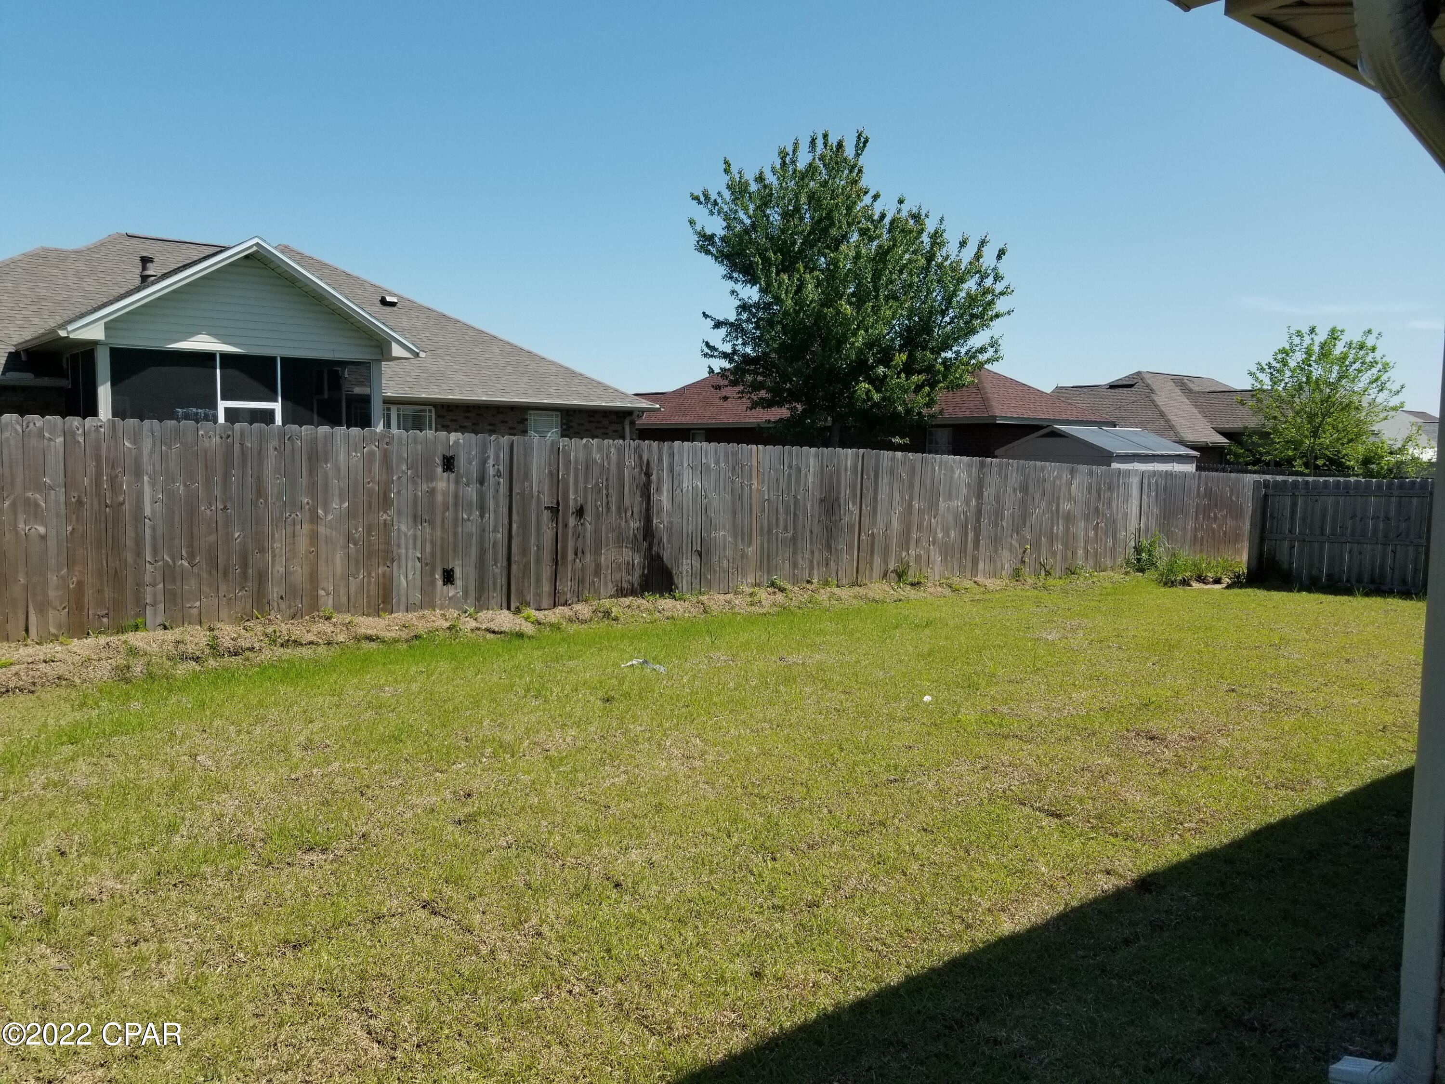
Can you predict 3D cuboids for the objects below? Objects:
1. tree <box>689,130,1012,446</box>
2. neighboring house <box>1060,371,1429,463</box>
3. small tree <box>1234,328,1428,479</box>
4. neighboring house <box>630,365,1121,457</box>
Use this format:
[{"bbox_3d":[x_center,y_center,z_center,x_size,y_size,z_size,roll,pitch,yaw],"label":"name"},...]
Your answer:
[{"bbox_3d":[2.451,-3.794,20.322,5.980,7.900,5.800,1,5,7],"label":"tree"},{"bbox_3d":[19.107,-4.237,45.583,15.000,5.300,13.000,-3,6,-37],"label":"neighboring house"},{"bbox_3d":[14.711,-2.597,26.466,4.430,5.330,4.300,4,6,29],"label":"small tree"},{"bbox_3d":[5.274,-3.758,34.469,11.800,5.610,17.600,-3,6,-37],"label":"neighboring house"}]

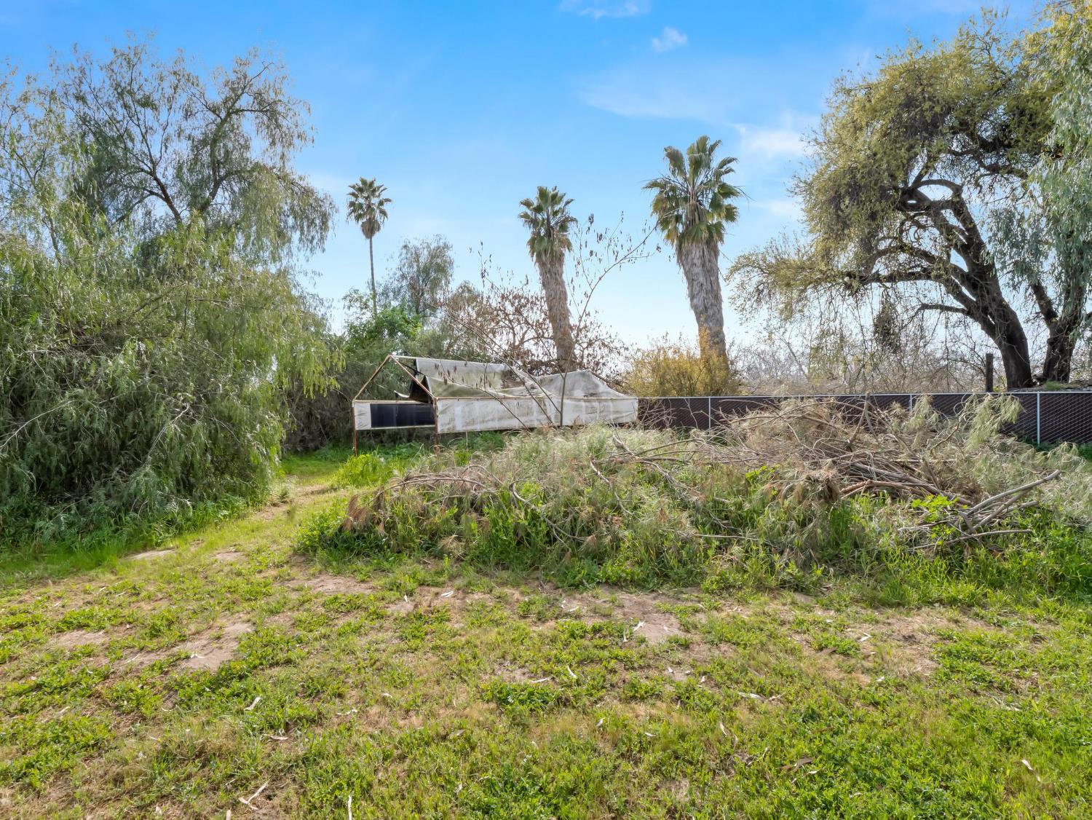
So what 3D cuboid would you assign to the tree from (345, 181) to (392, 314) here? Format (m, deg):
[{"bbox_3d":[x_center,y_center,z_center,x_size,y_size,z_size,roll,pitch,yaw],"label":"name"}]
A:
[{"bbox_3d":[-15.070,-9.500,43.000,3.900,20.500,3.900,0,1,0],"label":"tree"}]

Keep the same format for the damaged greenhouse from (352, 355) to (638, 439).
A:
[{"bbox_3d":[-0.860,0.020,12.280,3.100,2.200,6.360,1,1,43],"label":"damaged greenhouse"}]

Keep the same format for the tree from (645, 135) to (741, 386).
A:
[{"bbox_3d":[6.700,-5.730,23.000,4.200,13.500,4.100,0,1,0],"label":"tree"}]

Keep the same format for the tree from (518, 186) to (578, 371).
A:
[{"bbox_3d":[0.130,-6.540,31.500,3.700,14.900,3.700,0,1,0],"label":"tree"}]

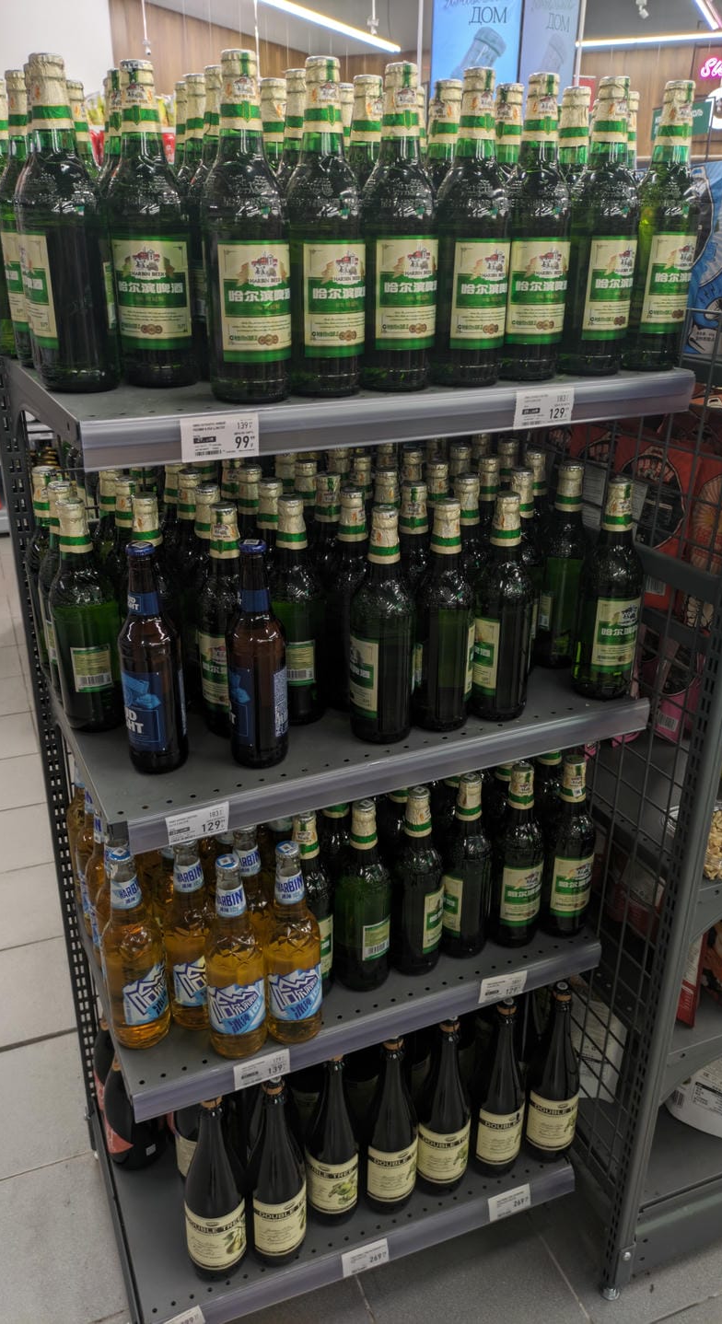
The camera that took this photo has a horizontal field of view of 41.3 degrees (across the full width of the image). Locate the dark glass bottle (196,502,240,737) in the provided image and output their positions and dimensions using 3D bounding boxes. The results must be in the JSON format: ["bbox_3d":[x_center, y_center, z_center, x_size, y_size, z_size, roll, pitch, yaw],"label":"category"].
[{"bbox_3d":[-0.149,-0.047,1.085,0.072,0.271,0.072,-1,25,-3],"label":"dark glass bottle"}]

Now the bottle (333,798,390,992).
[{"bbox_3d":[0.004,0.299,1.228,0.068,0.271,0.068,0,25,0],"label":"bottle"}]

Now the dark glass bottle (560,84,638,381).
[{"bbox_3d":[0.249,-0.441,0.986,0.073,0.277,0.073,-9,25,-22],"label":"dark glass bottle"}]

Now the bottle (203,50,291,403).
[{"bbox_3d":[-0.101,-0.368,0.828,0.073,0.272,0.073,-10,27,-22],"label":"bottle"}]

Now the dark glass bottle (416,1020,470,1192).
[{"bbox_3d":[0.127,0.659,1.443,0.081,0.316,0.081,1,23,0],"label":"dark glass bottle"}]

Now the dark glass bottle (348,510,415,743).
[{"bbox_3d":[0.024,-0.042,1.092,0.073,0.277,0.073,1,23,0],"label":"dark glass bottle"}]

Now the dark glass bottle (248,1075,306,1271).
[{"bbox_3d":[-0.113,0.691,1.309,0.081,0.304,0.081,1,25,0],"label":"dark glass bottle"}]

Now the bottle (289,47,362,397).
[{"bbox_3d":[-0.032,-0.381,0.855,0.068,0.271,0.068,0,25,0],"label":"bottle"}]

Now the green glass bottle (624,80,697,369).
[{"bbox_3d":[0.319,-0.454,1.013,0.073,0.277,0.073,-9,25,-22],"label":"green glass bottle"}]

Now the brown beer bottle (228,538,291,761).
[{"bbox_3d":[-0.110,-0.009,1.026,0.065,0.248,0.065,-6,26,-15],"label":"brown beer bottle"}]

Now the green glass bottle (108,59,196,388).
[{"bbox_3d":[-0.198,-0.400,0.893,0.073,0.273,0.073,-4,25,-11],"label":"green glass bottle"}]

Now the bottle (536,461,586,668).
[{"bbox_3d":[0.262,-0.125,1.252,0.072,0.271,0.072,-7,26,-16],"label":"bottle"}]

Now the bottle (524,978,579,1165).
[{"bbox_3d":[0.308,0.636,1.501,0.081,0.316,0.081,1,23,0],"label":"bottle"}]

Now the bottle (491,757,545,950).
[{"bbox_3d":[0.219,0.264,1.328,0.073,0.277,0.073,1,23,0],"label":"bottle"}]

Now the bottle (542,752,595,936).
[{"bbox_3d":[0.288,0.255,1.324,0.068,0.271,0.068,-5,25,-10],"label":"bottle"}]

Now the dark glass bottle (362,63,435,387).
[{"bbox_3d":[0.035,-0.394,0.884,0.072,0.272,0.072,-3,25,-9],"label":"dark glass bottle"}]

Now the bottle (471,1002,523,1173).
[{"bbox_3d":[0.216,0.647,1.472,0.081,0.316,0.081,1,23,0],"label":"bottle"}]

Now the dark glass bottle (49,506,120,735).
[{"bbox_3d":[-0.318,-0.051,1.099,0.068,0.271,0.068,-15,28,-29],"label":"dark glass bottle"}]

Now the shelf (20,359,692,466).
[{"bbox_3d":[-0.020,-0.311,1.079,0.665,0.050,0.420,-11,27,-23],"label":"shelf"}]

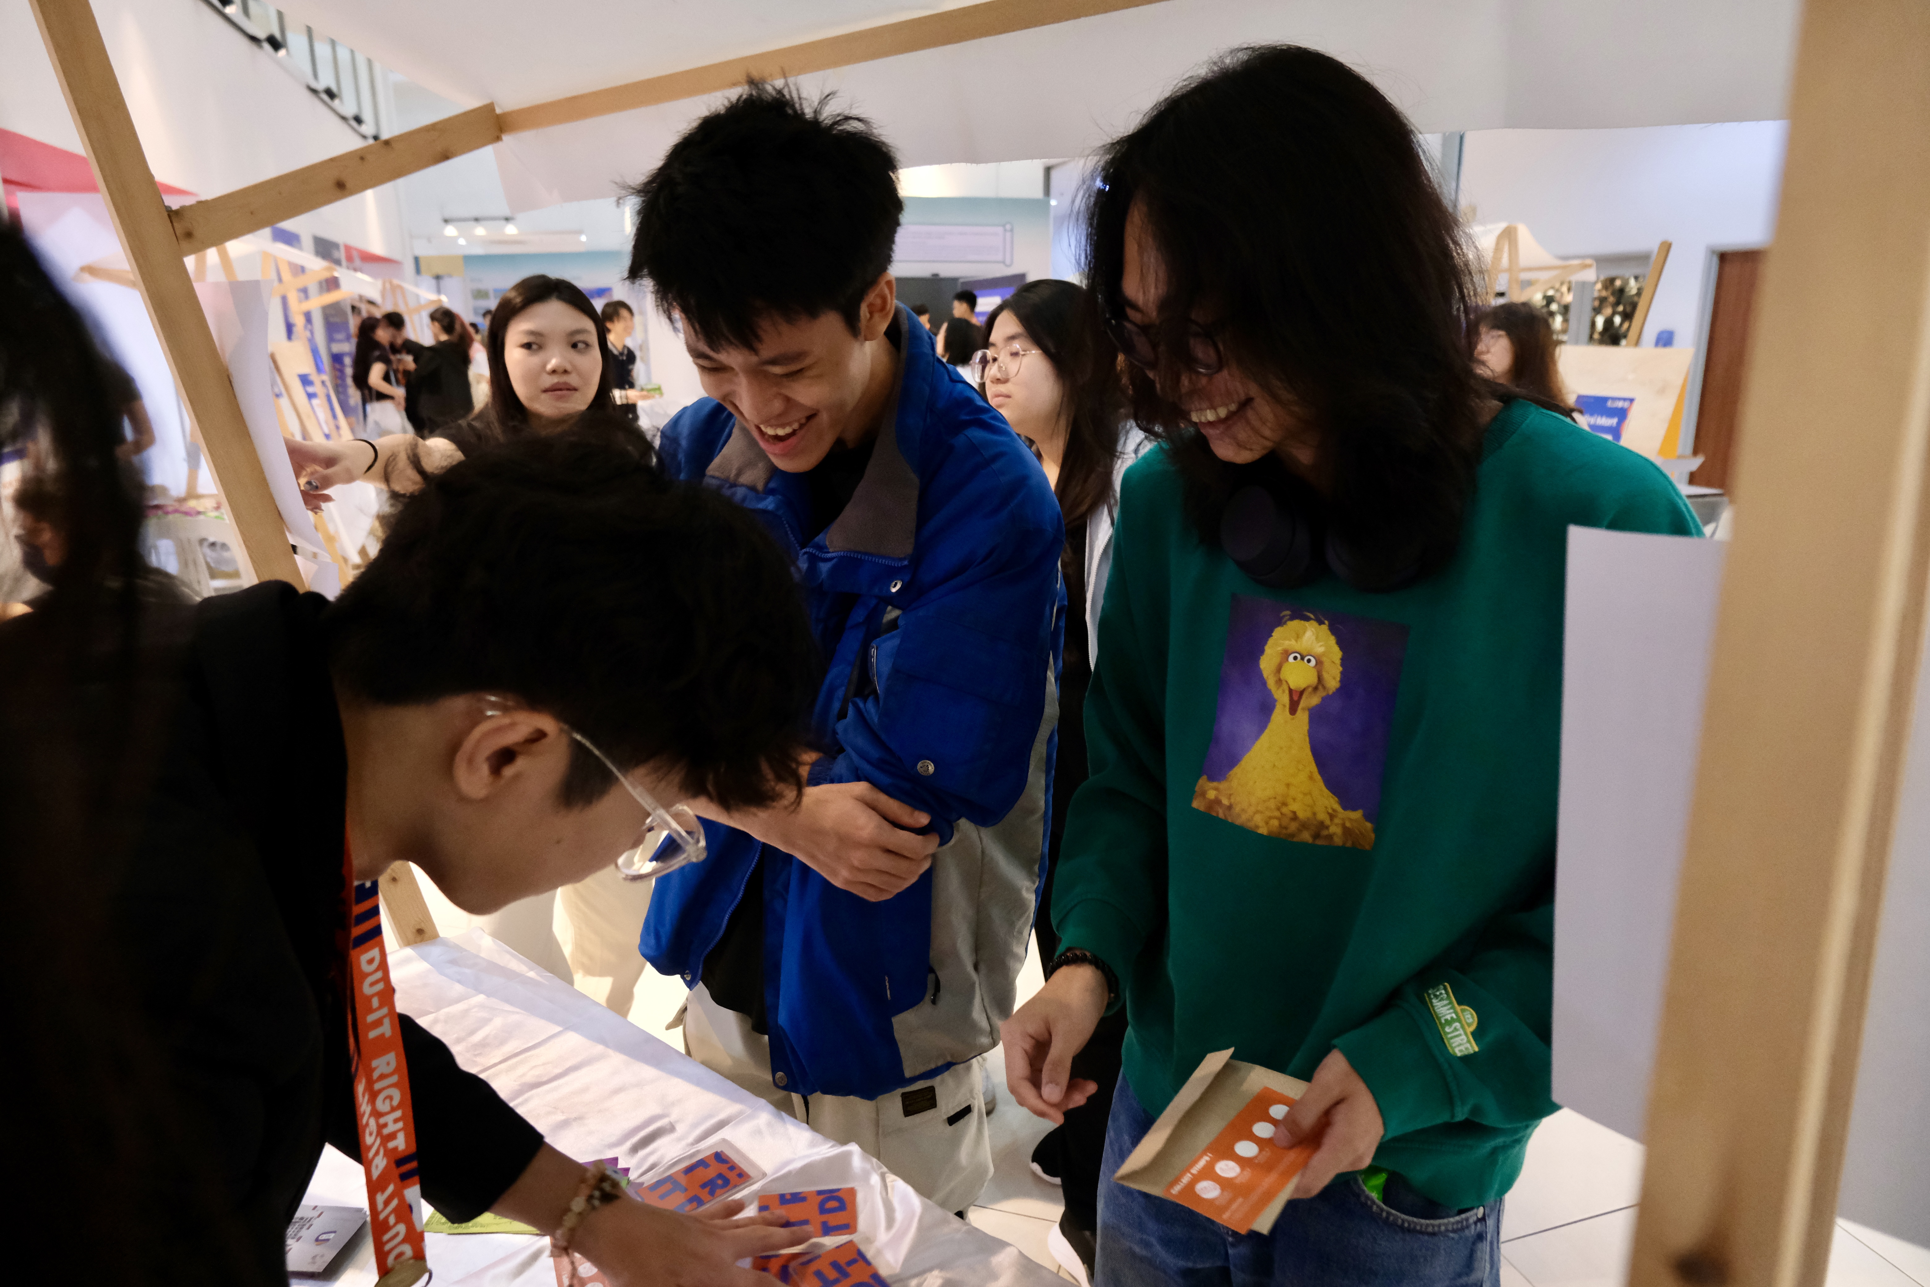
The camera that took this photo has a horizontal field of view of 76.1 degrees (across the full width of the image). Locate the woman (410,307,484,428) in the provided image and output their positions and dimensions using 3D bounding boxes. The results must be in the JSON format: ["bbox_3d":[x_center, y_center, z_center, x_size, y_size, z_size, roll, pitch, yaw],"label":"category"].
[{"bbox_3d":[-3.363,-1.359,8.109,0.460,1.660,0.460,4,15,17],"label":"woman"}]

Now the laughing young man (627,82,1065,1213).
[{"bbox_3d":[-0.112,0.347,1.286,0.460,1.690,0.440,9,17,34],"label":"laughing young man"}]

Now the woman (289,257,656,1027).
[{"bbox_3d":[-0.688,0.217,2.036,0.550,1.580,0.420,-2,15,-7],"label":"woman"}]

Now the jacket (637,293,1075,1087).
[{"bbox_3d":[-0.104,0.054,1.222,0.450,0.730,0.370,9,17,34],"label":"jacket"}]

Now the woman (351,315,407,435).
[{"bbox_3d":[-3.903,-1.400,8.407,0.360,1.600,0.420,-4,15,-12],"label":"woman"}]

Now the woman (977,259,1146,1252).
[{"bbox_3d":[0.157,0.224,1.978,0.320,1.580,0.430,-13,19,-40],"label":"woman"}]

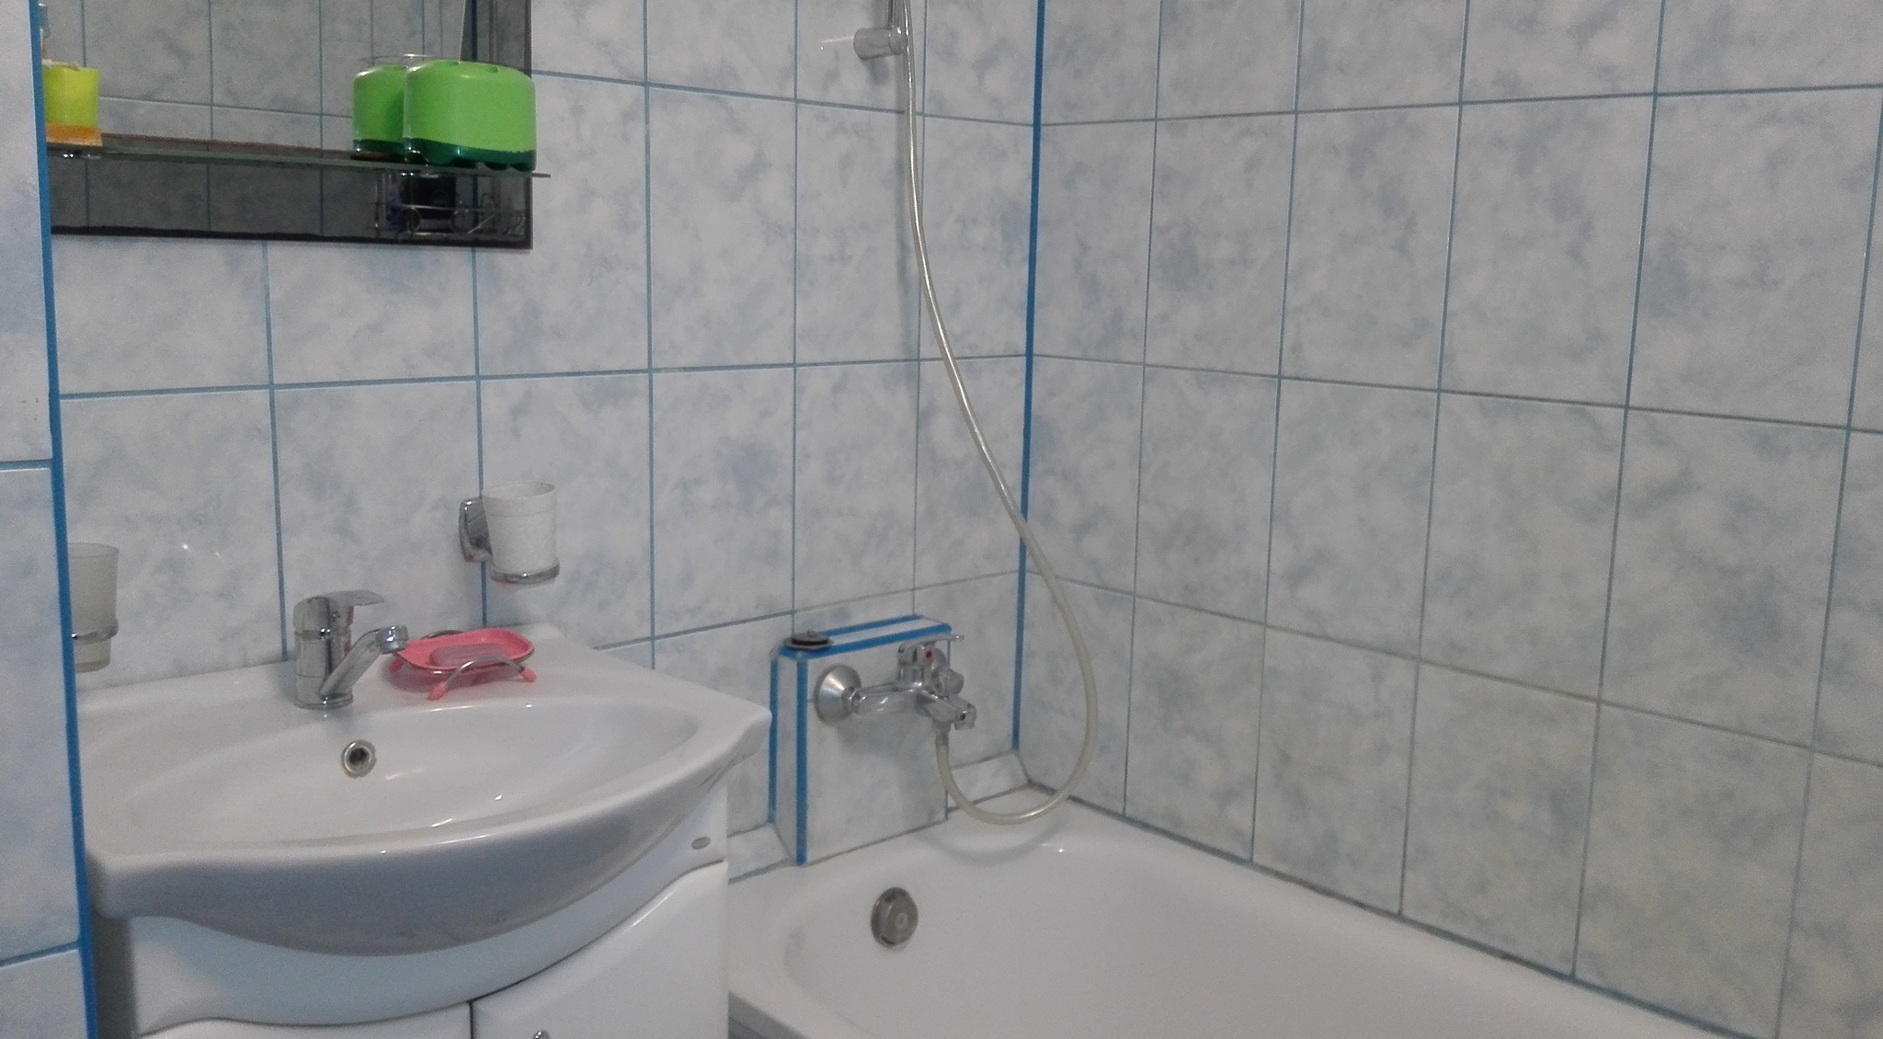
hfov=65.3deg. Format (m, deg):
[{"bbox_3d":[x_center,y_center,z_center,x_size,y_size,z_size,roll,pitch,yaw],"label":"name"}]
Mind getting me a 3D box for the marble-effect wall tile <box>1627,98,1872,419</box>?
[{"bbox_3d":[0.751,-0.244,1.365,0.009,0.300,0.200,-9,14,-43],"label":"marble-effect wall tile"}]

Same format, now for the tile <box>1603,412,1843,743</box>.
[{"bbox_3d":[0.753,0.053,1.424,0.010,0.300,0.200,-8,14,-43],"label":"tile"}]

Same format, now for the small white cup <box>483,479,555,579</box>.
[{"bbox_3d":[-0.410,0.013,1.437,0.069,0.085,0.069,1,10,0],"label":"small white cup"}]

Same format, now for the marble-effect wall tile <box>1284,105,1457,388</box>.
[{"bbox_3d":[0.481,-0.306,1.655,0.010,0.300,0.200,-8,14,-43],"label":"marble-effect wall tile"}]

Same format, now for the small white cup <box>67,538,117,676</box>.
[{"bbox_3d":[-0.689,0.071,1.166,0.069,0.095,0.069,-9,14,-43],"label":"small white cup"}]

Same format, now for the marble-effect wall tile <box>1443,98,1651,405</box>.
[{"bbox_3d":[0.615,-0.274,1.498,0.010,0.300,0.200,-8,14,-43],"label":"marble-effect wall tile"}]

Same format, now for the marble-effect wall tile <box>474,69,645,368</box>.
[{"bbox_3d":[-0.392,-0.303,1.522,0.200,0.300,0.010,-8,14,-43],"label":"marble-effect wall tile"}]

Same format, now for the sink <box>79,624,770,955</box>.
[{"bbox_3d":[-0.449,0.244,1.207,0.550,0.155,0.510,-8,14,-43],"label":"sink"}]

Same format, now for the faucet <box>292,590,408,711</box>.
[{"bbox_3d":[-0.494,0.111,1.233,0.160,0.108,0.050,10,13,38],"label":"faucet"}]

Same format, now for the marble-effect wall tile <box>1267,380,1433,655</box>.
[{"bbox_3d":[0.473,-0.005,1.710,0.010,0.300,0.200,-8,14,-43],"label":"marble-effect wall tile"}]

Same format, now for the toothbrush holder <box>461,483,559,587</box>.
[{"bbox_3d":[-0.422,0.013,1.450,0.073,0.090,0.112,-8,14,-43],"label":"toothbrush holder"}]

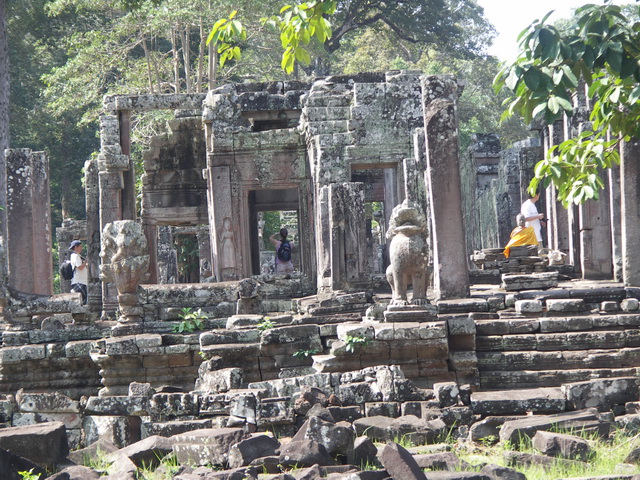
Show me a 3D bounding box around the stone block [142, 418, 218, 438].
[{"bbox_3d":[-2.287,3.112,52.200,1.150,0.300,0.550,-1,2,8],"label":"stone block"}]

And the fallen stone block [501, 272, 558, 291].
[{"bbox_3d":[3.777,0.748,57.000,1.000,0.300,0.550,-2,2,6],"label":"fallen stone block"}]

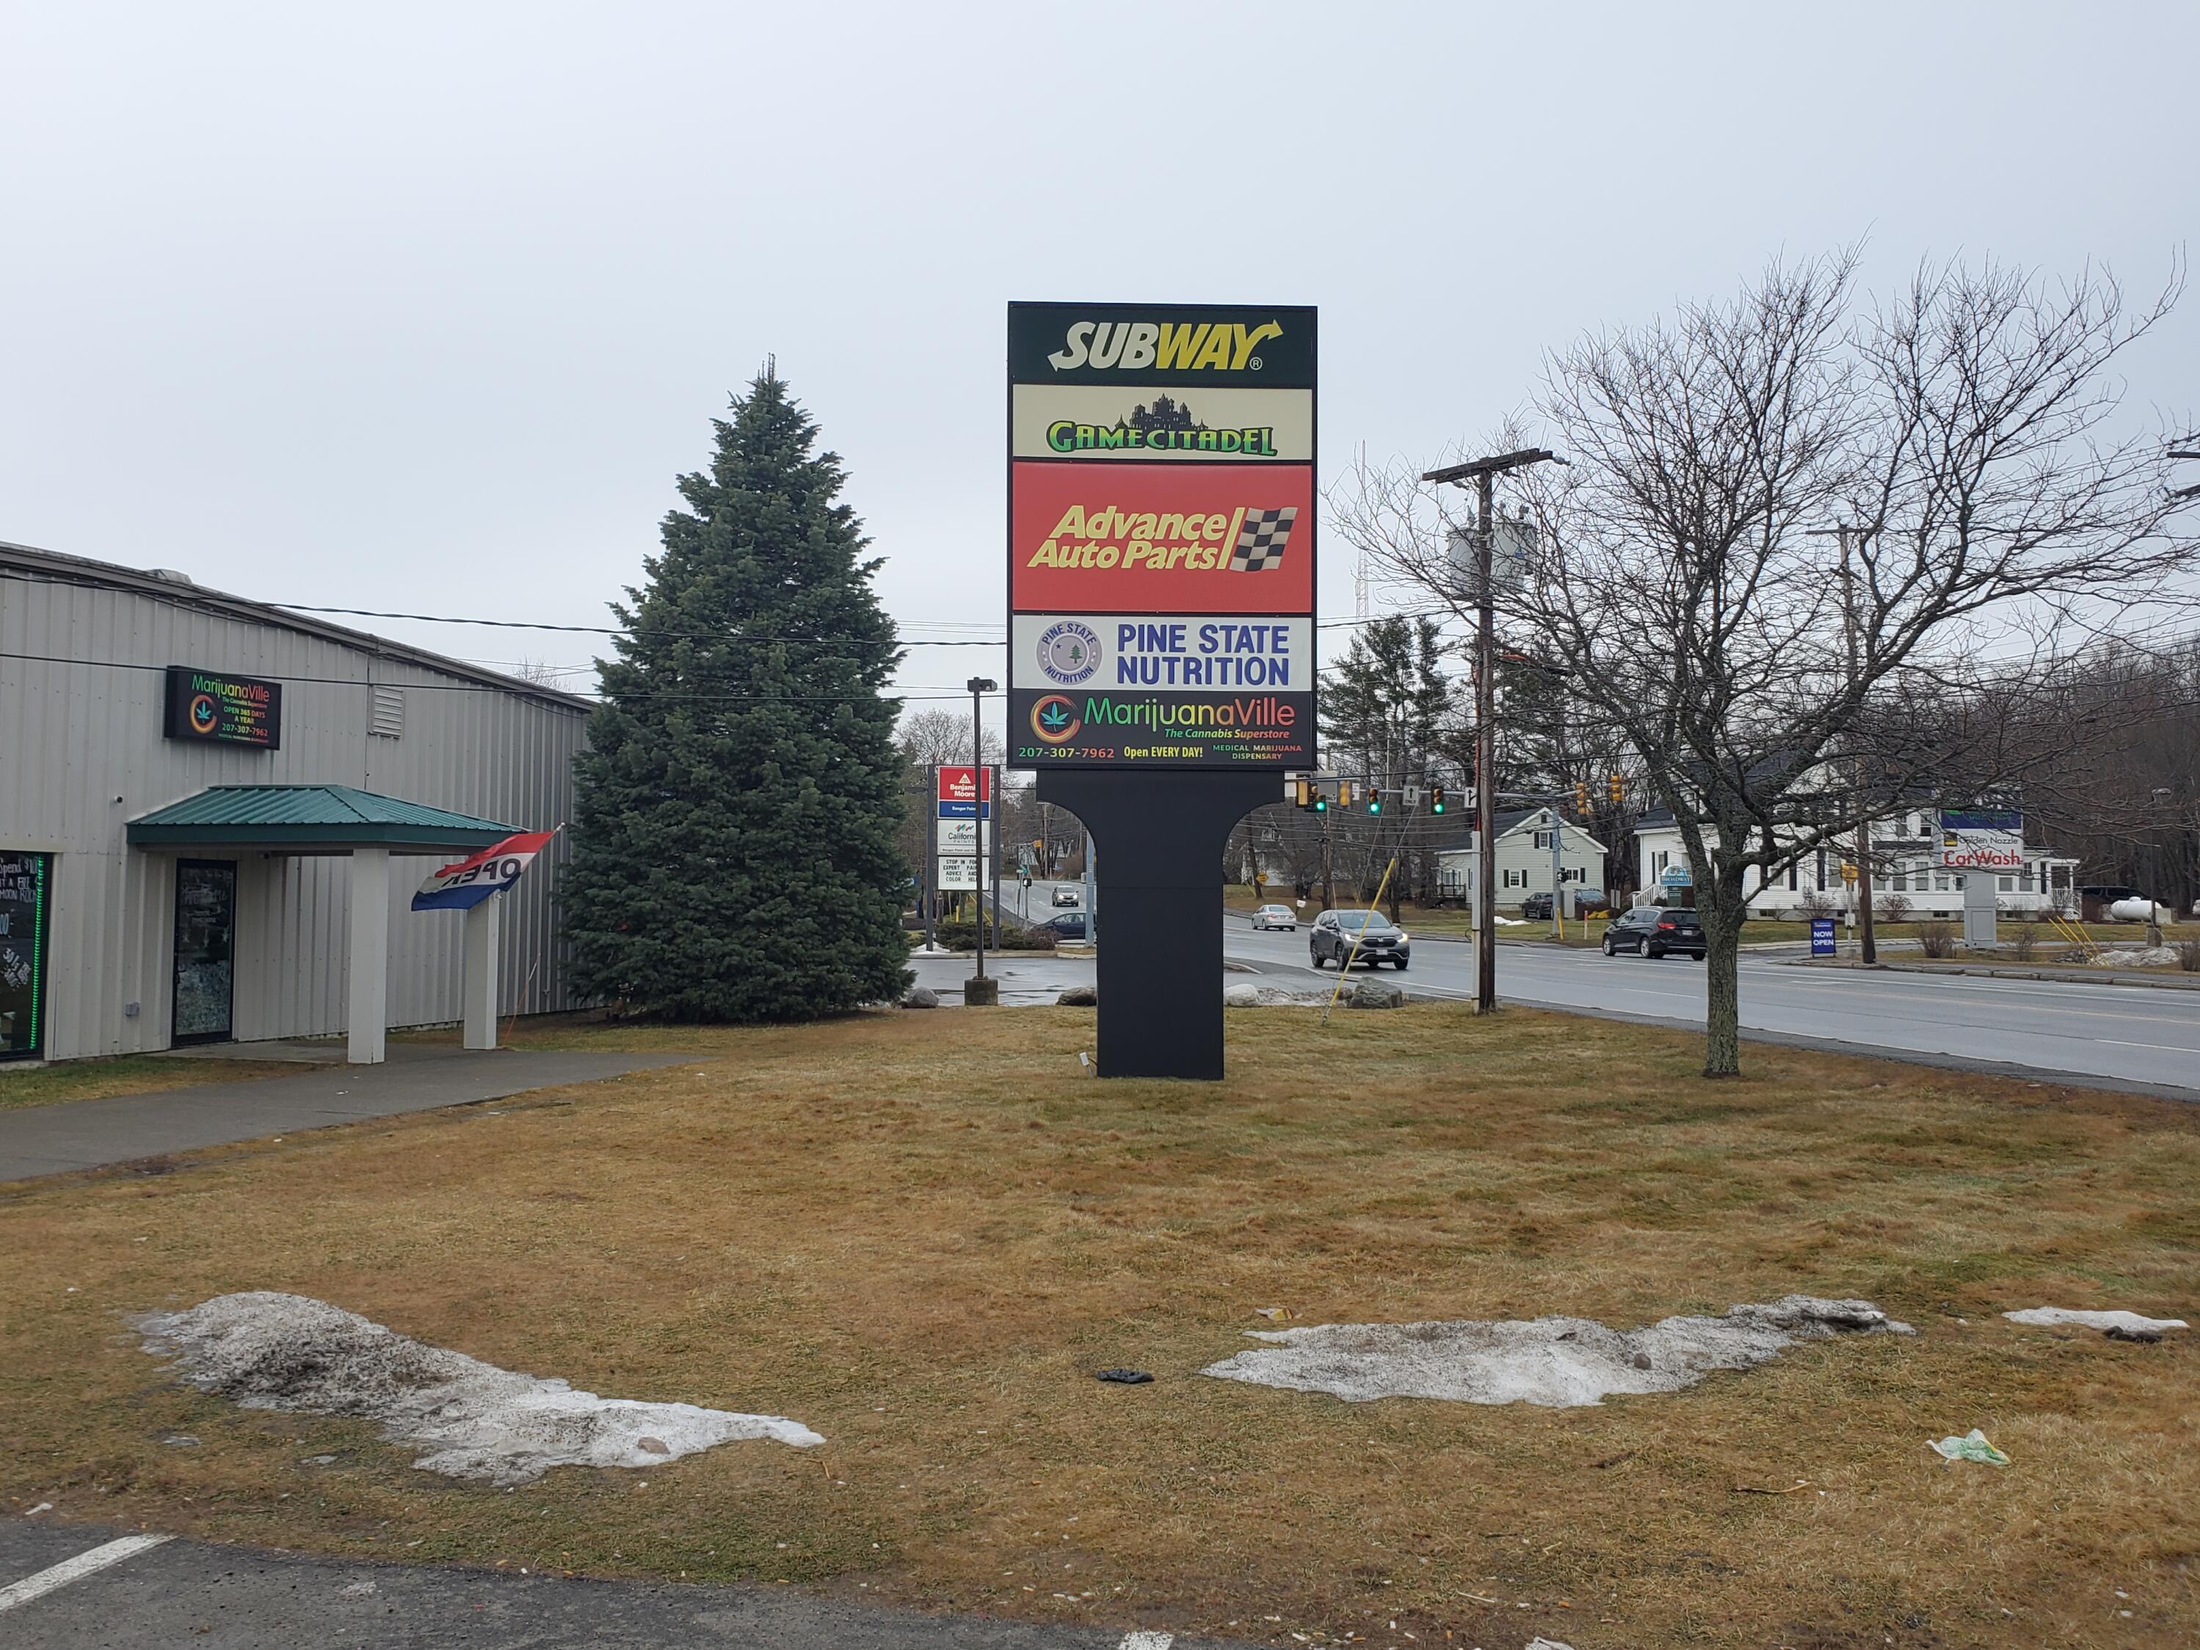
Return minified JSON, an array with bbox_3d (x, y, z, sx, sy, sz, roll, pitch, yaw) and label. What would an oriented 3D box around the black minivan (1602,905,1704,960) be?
[{"bbox_3d":[19.150,3.712,56.882,2.000,1.770,5.100,0,-3,-4],"label":"black minivan"}]

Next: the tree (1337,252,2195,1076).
[{"bbox_3d":[6.740,-1.656,16.715,8.400,8.350,7.800,0,-3,0],"label":"tree"}]

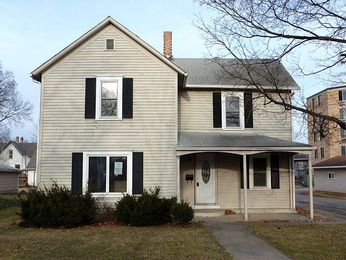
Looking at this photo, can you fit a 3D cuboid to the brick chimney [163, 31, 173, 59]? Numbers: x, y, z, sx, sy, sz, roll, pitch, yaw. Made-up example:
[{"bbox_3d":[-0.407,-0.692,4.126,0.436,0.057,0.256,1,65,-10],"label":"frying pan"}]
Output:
[{"bbox_3d":[-0.240,-4.214,18.251,0.420,1.400,0.420,0,-6,0],"label":"brick chimney"}]

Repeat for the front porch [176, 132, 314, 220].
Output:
[{"bbox_3d":[2.600,1.659,13.923,4.950,3.340,2.350,0,-6,0],"label":"front porch"}]

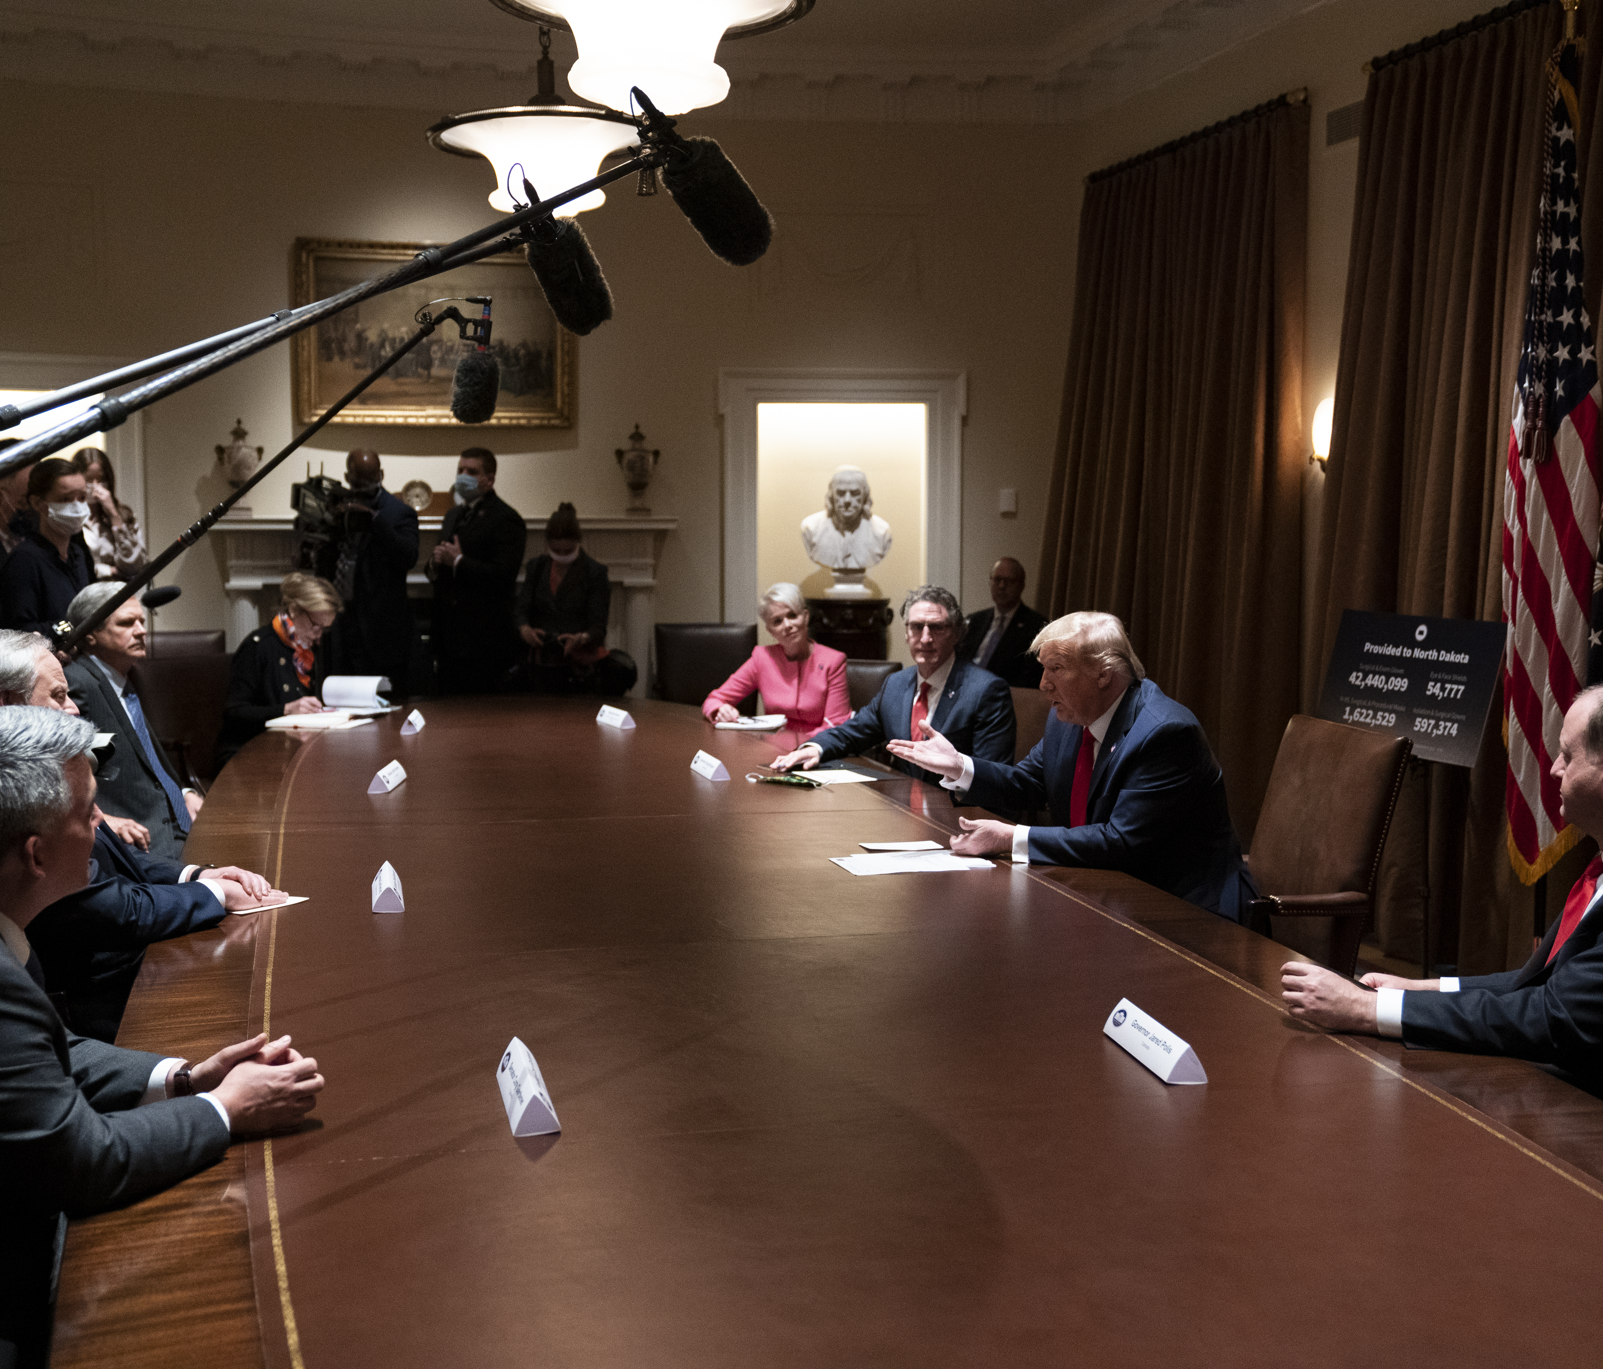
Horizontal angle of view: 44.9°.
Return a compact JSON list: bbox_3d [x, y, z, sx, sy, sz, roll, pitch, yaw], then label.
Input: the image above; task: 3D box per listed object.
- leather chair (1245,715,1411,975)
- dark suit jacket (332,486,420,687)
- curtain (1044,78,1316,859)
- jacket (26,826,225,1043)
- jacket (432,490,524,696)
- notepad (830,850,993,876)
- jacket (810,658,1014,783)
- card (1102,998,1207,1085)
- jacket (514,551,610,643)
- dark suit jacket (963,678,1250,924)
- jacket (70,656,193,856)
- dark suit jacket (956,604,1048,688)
[{"bbox_3d":[1.196,0.619,4.935,0.660,1.040,0.630,-2,6,-19],"label":"leather chair"},{"bbox_3d":[-1.900,-0.436,8.600,0.500,0.830,0.400,1,6,11],"label":"dark suit jacket"},{"bbox_3d":[1.625,-0.879,8.884,0.280,3.140,2.450,-1,6,-13],"label":"curtain"},{"bbox_3d":[-1.480,0.444,3.995,0.570,0.610,0.510,-2,6,-17],"label":"jacket"},{"bbox_3d":[-1.443,-0.456,8.700,0.460,0.830,0.340,5,7,43],"label":"jacket"},{"bbox_3d":[0.266,0.418,4.586,0.345,0.012,0.225,-1,6,-14],"label":"notepad"},{"bbox_3d":[0.382,0.213,6.200,0.560,0.600,0.460,4,6,31],"label":"jacket"},{"bbox_3d":[0.531,0.533,2.919,0.061,0.054,0.277,-1,6,-10],"label":"card"},{"bbox_3d":[-1.064,-0.377,8.757,0.440,0.500,0.340,1,6,6],"label":"jacket"},{"bbox_3d":[0.781,0.302,4.700,0.640,0.630,0.590,-3,7,-23],"label":"dark suit jacket"},{"bbox_3d":[-1.980,0.210,5.751,0.400,0.650,0.490,2,6,23],"label":"jacket"},{"bbox_3d":[0.983,-0.099,9.208,0.500,0.600,0.420,4,7,30],"label":"dark suit jacket"}]

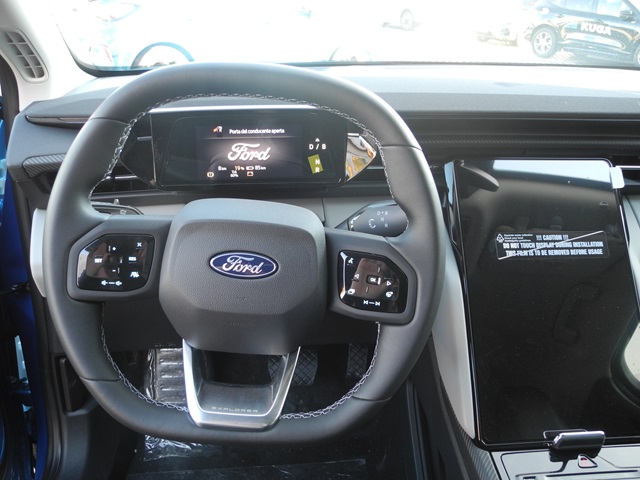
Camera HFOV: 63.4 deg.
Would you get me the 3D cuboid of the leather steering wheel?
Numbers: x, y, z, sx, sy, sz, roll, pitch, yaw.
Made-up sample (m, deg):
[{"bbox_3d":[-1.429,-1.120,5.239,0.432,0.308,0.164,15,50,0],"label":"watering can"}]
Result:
[{"bbox_3d":[-0.072,0.013,0.489,0.370,0.355,0.090,3,0,-3],"label":"leather steering wheel"}]

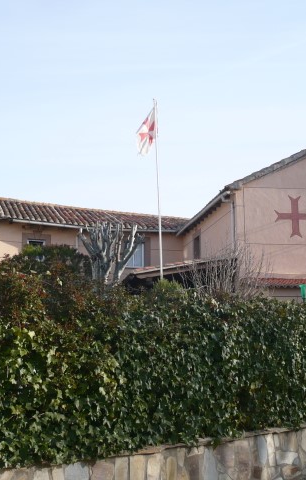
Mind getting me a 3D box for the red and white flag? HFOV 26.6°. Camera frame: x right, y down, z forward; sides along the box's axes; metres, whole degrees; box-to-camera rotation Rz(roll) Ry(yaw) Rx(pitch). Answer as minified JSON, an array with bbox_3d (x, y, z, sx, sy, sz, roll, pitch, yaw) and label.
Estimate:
[{"bbox_3d":[-0.191,-2.767,16.500,0.520,1.150,0.220,0,-9,0],"label":"red and white flag"}]

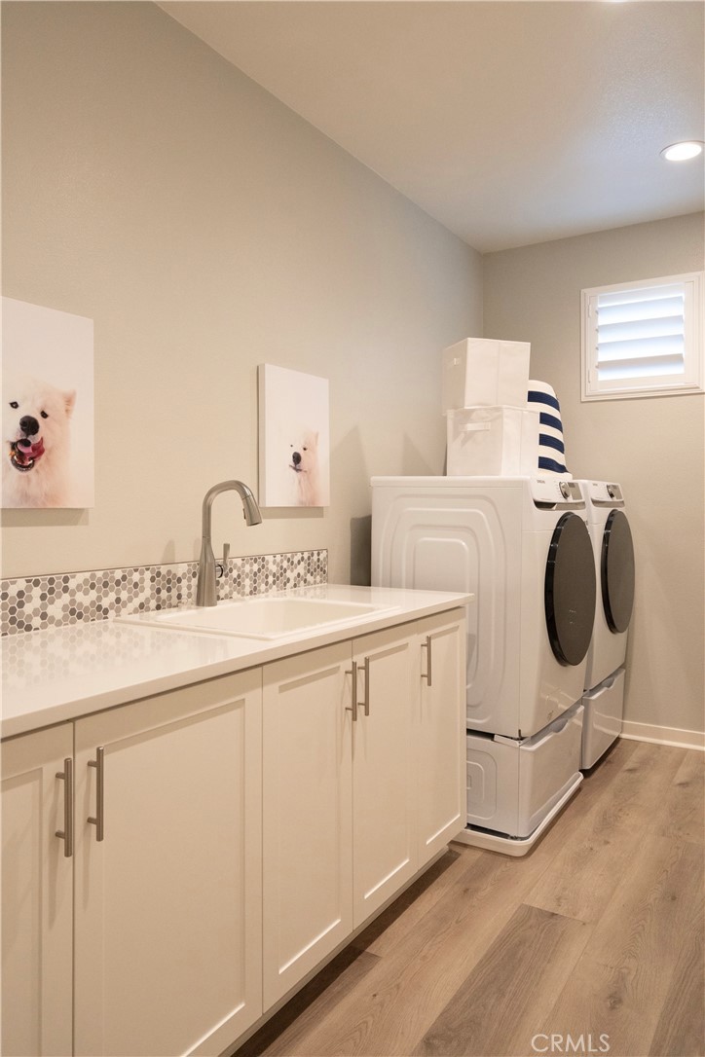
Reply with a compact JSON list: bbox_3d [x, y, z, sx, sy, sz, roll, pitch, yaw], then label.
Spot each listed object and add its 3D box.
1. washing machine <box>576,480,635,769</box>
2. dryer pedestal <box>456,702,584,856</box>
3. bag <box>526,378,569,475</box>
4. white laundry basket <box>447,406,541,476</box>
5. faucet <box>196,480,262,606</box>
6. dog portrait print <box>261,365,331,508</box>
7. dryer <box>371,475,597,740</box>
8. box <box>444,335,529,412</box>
[{"bbox_3d":[0.957,0.441,3.556,0.750,1.310,0.686,1,2,33],"label":"washing machine"},{"bbox_3d":[0.526,0.951,2.973,0.720,0.390,0.745,1,2,33],"label":"dryer pedestal"},{"bbox_3d":[0.826,-0.445,3.331,0.350,0.460,0.370,1,2,33],"label":"bag"},{"bbox_3d":[0.573,-0.340,2.888,0.262,0.277,0.277,2,2,43],"label":"white laundry basket"},{"bbox_3d":[-0.359,0.047,2.195,0.250,0.395,0.120,1,2,33],"label":"faucet"},{"bbox_3d":[-0.214,-0.334,2.671,0.037,0.505,0.400,1,2,33],"label":"dog portrait print"},{"bbox_3d":[0.559,0.277,2.939,0.745,0.964,0.686,1,2,33],"label":"dryer"},{"bbox_3d":[0.552,-0.619,2.950,0.280,0.277,0.250,0,2,-18],"label":"box"}]

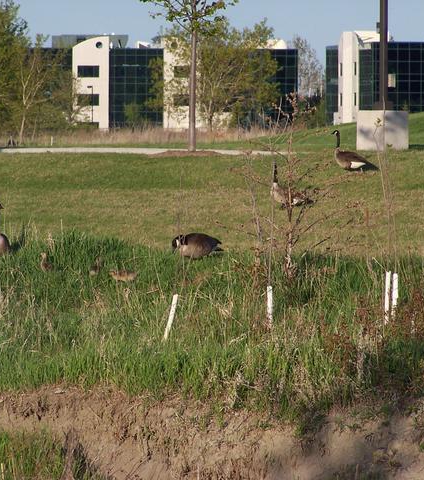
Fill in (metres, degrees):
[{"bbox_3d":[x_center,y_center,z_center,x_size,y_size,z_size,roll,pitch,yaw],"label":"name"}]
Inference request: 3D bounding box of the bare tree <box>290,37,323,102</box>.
[{"bbox_3d":[12.994,-23.000,740.000,5.500,11.300,5.500,0,1,0],"label":"bare tree"}]

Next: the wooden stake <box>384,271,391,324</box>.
[{"bbox_3d":[1.928,0.648,58.500,0.050,0.630,0.040,2,1,0],"label":"wooden stake"}]

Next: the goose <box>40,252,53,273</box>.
[{"bbox_3d":[-2.005,0.285,64.500,0.230,0.260,0.140,-1,2,-41],"label":"goose"}]

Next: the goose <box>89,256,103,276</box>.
[{"bbox_3d":[-1.575,0.365,72.000,0.150,0.280,0.280,1,2,37],"label":"goose"}]

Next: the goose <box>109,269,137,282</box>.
[{"bbox_3d":[-1.067,0.435,63.500,0.330,0.200,0.150,0,1,-12],"label":"goose"}]

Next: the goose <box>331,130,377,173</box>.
[{"bbox_3d":[2.452,-1.499,91.000,0.790,0.750,0.280,0,2,-7],"label":"goose"}]

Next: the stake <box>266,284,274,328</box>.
[{"bbox_3d":[0.728,0.837,66.000,0.060,0.550,0.060,0,1,0],"label":"stake"}]

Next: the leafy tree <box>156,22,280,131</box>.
[{"bbox_3d":[0.391,-9.826,320.000,6.900,6.900,6.500,0,1,0],"label":"leafy tree"}]

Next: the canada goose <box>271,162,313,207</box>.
[{"bbox_3d":[1.285,-0.878,85.000,0.720,0.750,0.280,-1,2,-21],"label":"canada goose"}]

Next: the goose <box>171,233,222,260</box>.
[{"bbox_3d":[-0.192,0.099,66.000,0.620,0.400,0.280,0,1,-20],"label":"goose"}]

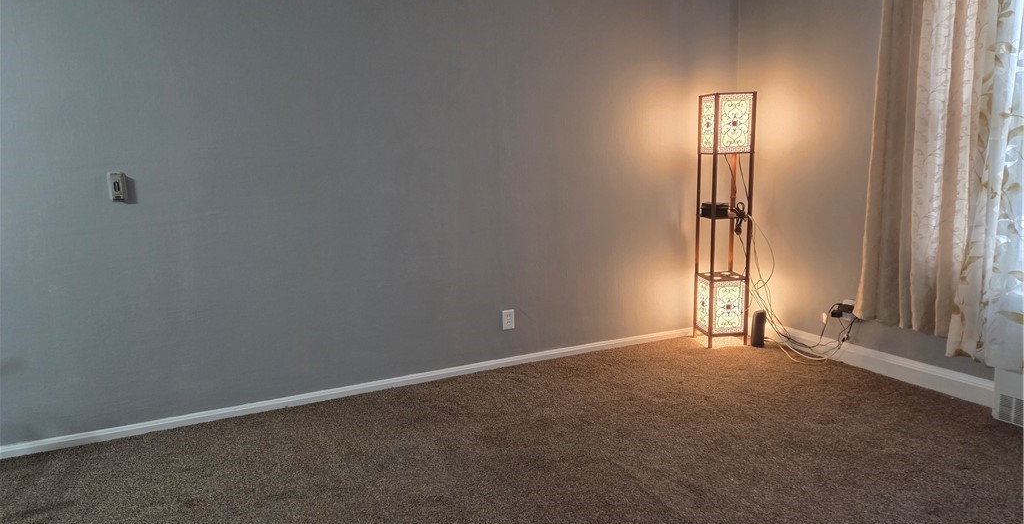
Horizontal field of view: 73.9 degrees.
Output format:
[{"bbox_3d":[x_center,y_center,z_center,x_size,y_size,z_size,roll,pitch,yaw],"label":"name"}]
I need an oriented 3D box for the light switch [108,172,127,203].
[{"bbox_3d":[-1.755,-0.333,3.029,0.070,0.117,0.032,-6,11,-26],"label":"light switch"}]

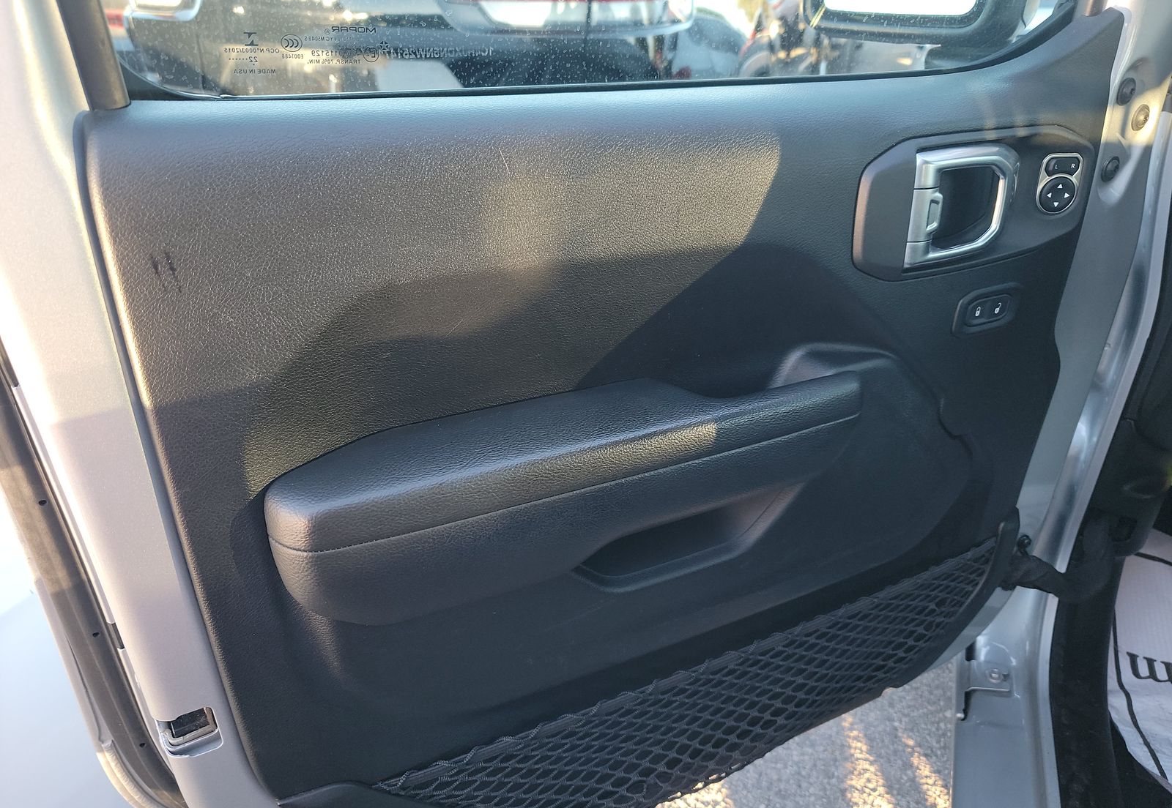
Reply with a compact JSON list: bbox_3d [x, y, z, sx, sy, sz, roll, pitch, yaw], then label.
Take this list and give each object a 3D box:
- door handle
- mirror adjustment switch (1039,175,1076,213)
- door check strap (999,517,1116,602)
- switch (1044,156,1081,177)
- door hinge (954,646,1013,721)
[{"bbox_3d":[0.328,-0.173,0.708,0.102,0.100,0.030,-10,26,-19],"label":"door handle"},{"bbox_3d":[0.437,-0.194,0.752,0.031,0.032,0.010,-6,25,-11],"label":"mirror adjustment switch"},{"bbox_3d":[0.588,0.194,1.010,0.140,0.090,0.065,13,29,27],"label":"door check strap"},{"bbox_3d":[0.439,-0.219,0.748,0.030,0.018,0.009,-6,25,-11],"label":"switch"},{"bbox_3d":[0.519,0.366,1.060,0.062,0.088,0.040,0,25,3],"label":"door hinge"}]

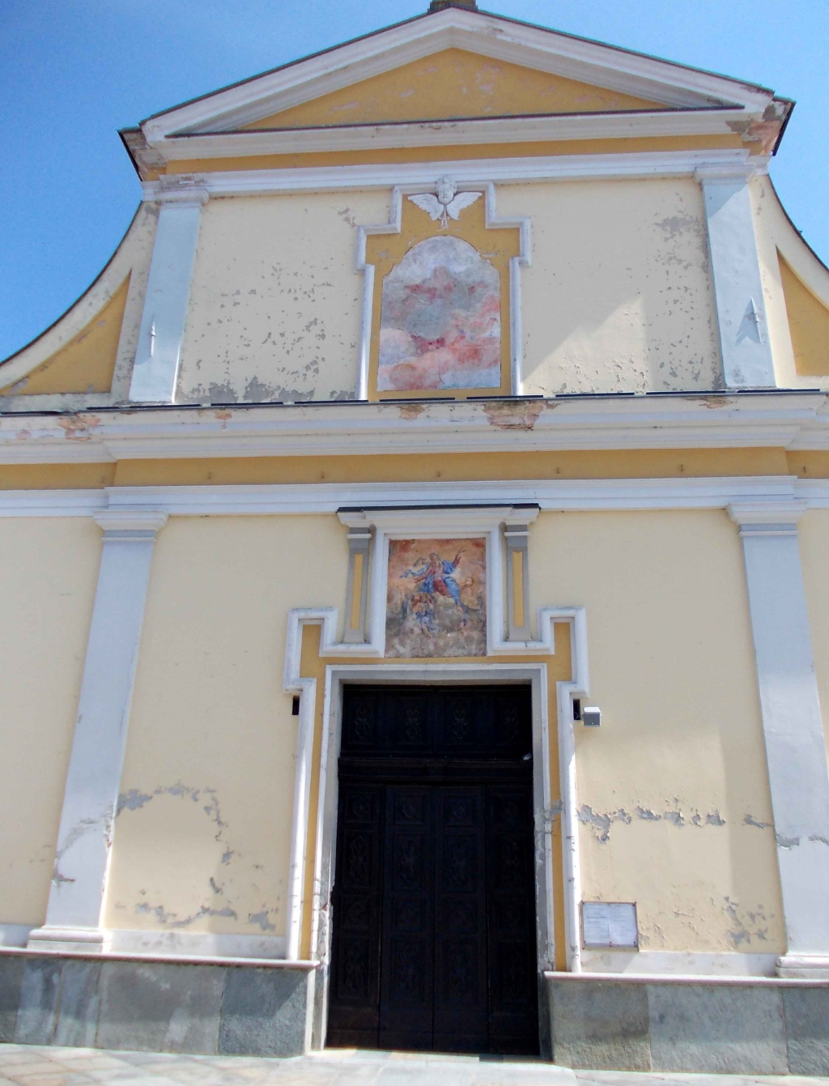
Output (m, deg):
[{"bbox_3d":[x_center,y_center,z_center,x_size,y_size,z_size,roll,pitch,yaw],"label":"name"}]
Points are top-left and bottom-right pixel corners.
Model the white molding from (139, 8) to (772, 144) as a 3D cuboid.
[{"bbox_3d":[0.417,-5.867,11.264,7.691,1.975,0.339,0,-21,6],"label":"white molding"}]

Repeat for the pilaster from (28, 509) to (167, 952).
[{"bbox_3d":[-3.061,1.706,8.869,0.783,4.254,0.244,0,-21,6],"label":"pilaster"}]

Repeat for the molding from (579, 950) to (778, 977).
[{"bbox_3d":[2.273,3.619,7.720,1.649,0.187,0.052,0,-21,6],"label":"molding"}]

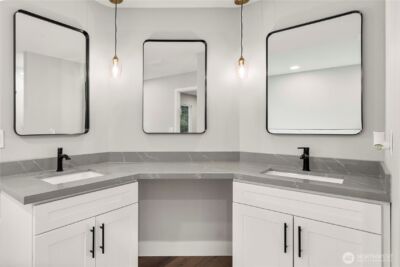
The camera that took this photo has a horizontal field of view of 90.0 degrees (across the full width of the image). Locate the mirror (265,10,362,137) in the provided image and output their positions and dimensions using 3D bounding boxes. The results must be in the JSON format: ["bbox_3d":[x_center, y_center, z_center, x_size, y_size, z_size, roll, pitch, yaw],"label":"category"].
[{"bbox_3d":[0.880,-0.440,1.606,0.663,0.900,0.030,1,1,32],"label":"mirror"}]

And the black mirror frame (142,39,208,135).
[{"bbox_3d":[-0.238,-0.442,1.913,0.615,0.900,0.030,0,1,0],"label":"black mirror frame"}]

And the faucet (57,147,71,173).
[{"bbox_3d":[-1.016,0.198,1.480,0.140,0.178,0.048,1,1,37],"label":"faucet"}]

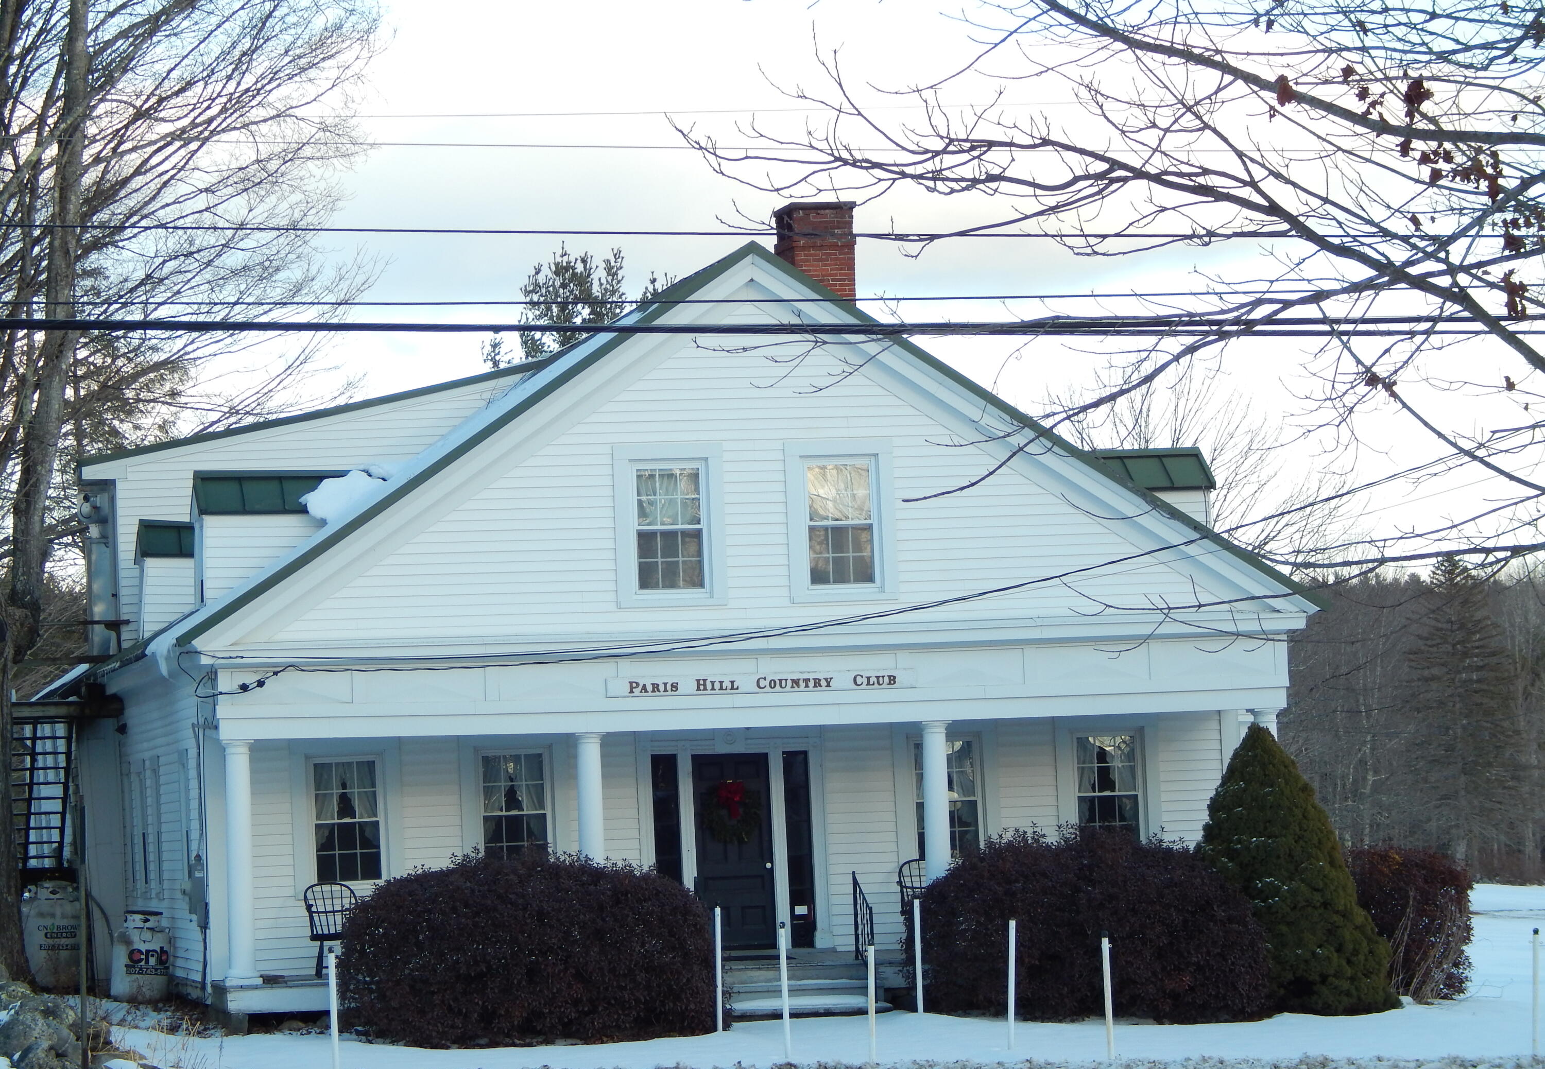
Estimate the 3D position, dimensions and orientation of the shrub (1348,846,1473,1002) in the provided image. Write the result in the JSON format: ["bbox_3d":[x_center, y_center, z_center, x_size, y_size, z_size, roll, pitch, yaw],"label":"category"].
[{"bbox_3d":[6.611,4.073,53.700,1.420,1.620,1.450,-2,-3,-12],"label":"shrub"}]

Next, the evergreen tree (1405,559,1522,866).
[{"bbox_3d":[27.599,7.014,205.000,4.600,12.300,4.600,-2,-3,-12],"label":"evergreen tree"}]

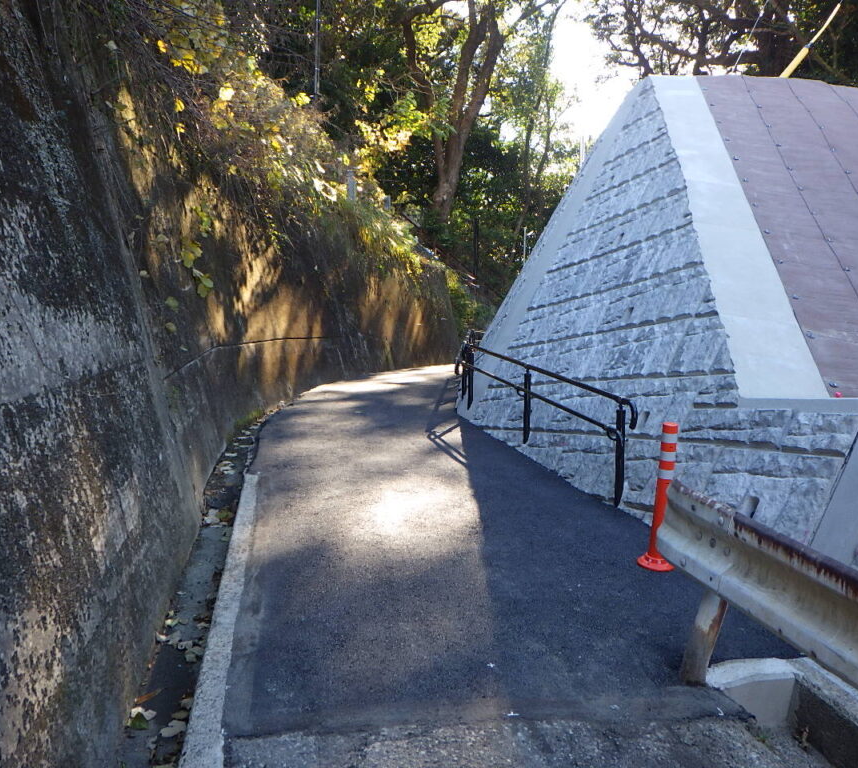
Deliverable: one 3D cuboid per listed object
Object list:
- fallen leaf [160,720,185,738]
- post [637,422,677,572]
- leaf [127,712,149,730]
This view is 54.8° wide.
[{"bbox_3d":[-0.876,1.179,2.830,0.080,0.025,0.100,3,3,7],"label":"fallen leaf"},{"bbox_3d":[1.293,0.613,4.565,0.205,0.800,0.205,6,8,14],"label":"post"},{"bbox_3d":[-1.007,1.168,2.870,0.075,0.030,0.095,2,3,0],"label":"leaf"}]

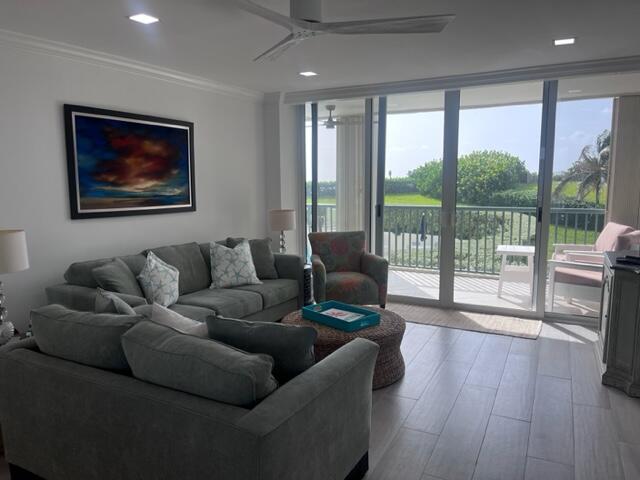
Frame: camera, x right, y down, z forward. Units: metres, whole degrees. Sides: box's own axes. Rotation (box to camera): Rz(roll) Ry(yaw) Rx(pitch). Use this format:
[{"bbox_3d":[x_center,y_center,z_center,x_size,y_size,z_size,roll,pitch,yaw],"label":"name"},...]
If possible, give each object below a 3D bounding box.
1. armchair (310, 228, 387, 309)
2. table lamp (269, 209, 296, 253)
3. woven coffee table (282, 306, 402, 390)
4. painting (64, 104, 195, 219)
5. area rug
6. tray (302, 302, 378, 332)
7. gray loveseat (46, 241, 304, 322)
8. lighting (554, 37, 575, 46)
[{"bbox_3d":[0.317,0.355,5.754,0.780,0.820,0.760,-2,8,-10],"label":"armchair"},{"bbox_3d":[-0.467,-0.035,5.931,0.375,0.670,0.375,0,7,0],"label":"table lamp"},{"bbox_3d":[0.170,0.826,3.861,0.970,0.377,0.970,0,7,0],"label":"woven coffee table"},{"bbox_3d":[-1.773,-0.728,4.712,0.050,0.960,1.517,4,8,28],"label":"painting"},{"bbox_3d":[1.204,0.827,5.207,2.150,0.012,0.630,3,8,26],"label":"area rug"},{"bbox_3d":[0.169,0.600,3.798,0.345,0.068,0.555,-8,10,-44],"label":"tray"},{"bbox_3d":[-1.166,0.502,4.477,1.050,0.880,2.040,4,9,30],"label":"gray loveseat"},{"bbox_3d":[2.014,-1.638,3.954,0.150,0.030,0.160,3,8,26],"label":"lighting"}]

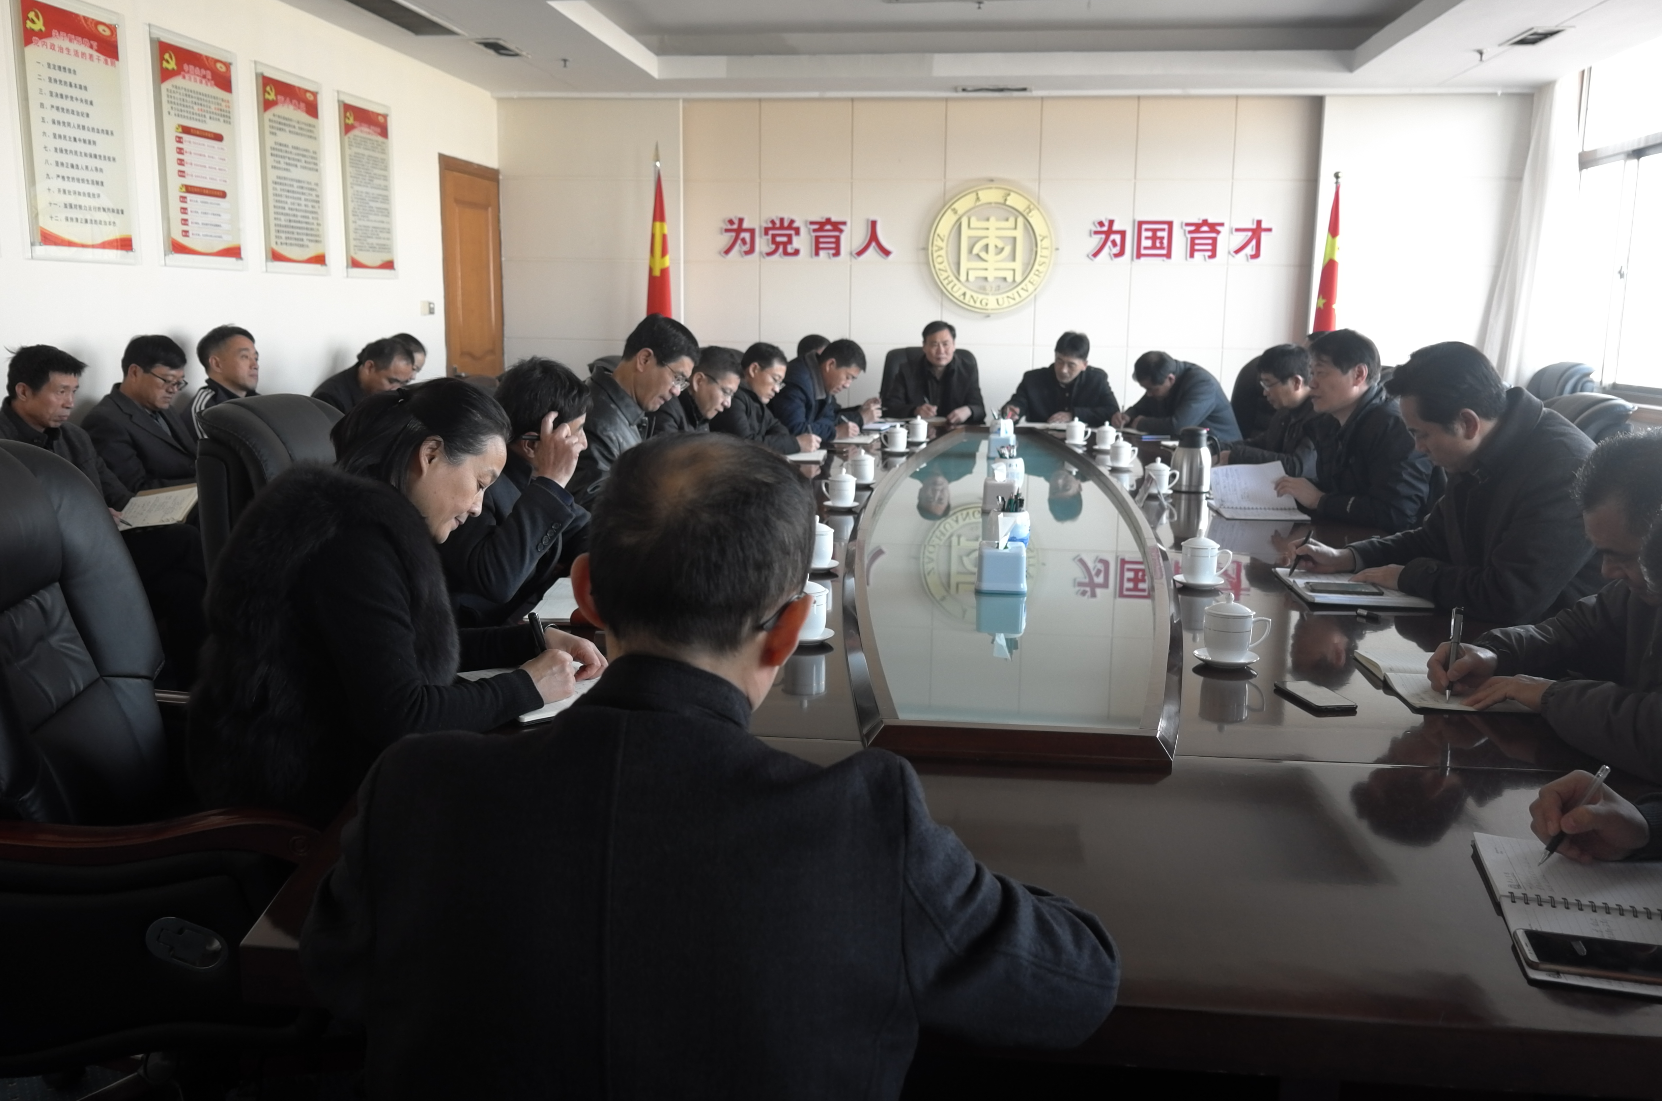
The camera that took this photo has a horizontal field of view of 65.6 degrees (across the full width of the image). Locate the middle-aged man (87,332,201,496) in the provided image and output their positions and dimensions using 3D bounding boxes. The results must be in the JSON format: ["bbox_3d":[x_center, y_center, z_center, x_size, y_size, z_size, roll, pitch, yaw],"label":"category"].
[{"bbox_3d":[-2.120,-0.104,4.413,0.780,1.240,0.550,2,10,6],"label":"middle-aged man"}]

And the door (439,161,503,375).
[{"bbox_3d":[-2.220,-1.267,8.104,0.080,2.230,0.950,2,10,6],"label":"door"}]

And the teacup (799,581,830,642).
[{"bbox_3d":[-0.062,0.110,2.511,0.112,0.125,0.086,2,11,6],"label":"teacup"}]

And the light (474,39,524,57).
[{"bbox_3d":[-1.732,-2.656,6.812,0.170,0.050,0.430,2,10,6],"label":"light"}]

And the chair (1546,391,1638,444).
[{"bbox_3d":[2.022,0.090,4.044,0.750,1.177,0.670,1,11,4],"label":"chair"}]

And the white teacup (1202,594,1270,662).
[{"bbox_3d":[0.743,0.134,2.341,0.120,0.120,0.090,4,11,17],"label":"white teacup"}]

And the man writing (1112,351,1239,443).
[{"bbox_3d":[1.810,-0.422,6.723,0.720,1.200,0.560,-5,12,-30],"label":"man writing"}]

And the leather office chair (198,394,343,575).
[{"bbox_3d":[-1.054,0.224,3.056,0.740,1.170,0.660,2,11,9],"label":"leather office chair"}]

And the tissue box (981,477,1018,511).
[{"bbox_3d":[0.526,-0.176,3.978,0.107,0.093,0.110,2,11,6],"label":"tissue box"}]

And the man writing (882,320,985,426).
[{"bbox_3d":[0.581,-0.635,7.387,0.580,1.330,0.720,2,10,5],"label":"man writing"}]

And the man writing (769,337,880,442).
[{"bbox_3d":[-0.142,-0.437,6.489,0.720,1.253,0.550,5,12,24],"label":"man writing"}]

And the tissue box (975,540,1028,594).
[{"bbox_3d":[0.376,0.036,2.834,0.109,0.096,0.112,2,11,6],"label":"tissue box"}]

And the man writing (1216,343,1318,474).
[{"bbox_3d":[1.731,-0.132,4.841,0.800,1.240,0.550,2,10,6],"label":"man writing"}]

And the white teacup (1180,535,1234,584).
[{"bbox_3d":[0.870,0.009,2.970,0.120,0.114,0.091,2,10,6],"label":"white teacup"}]

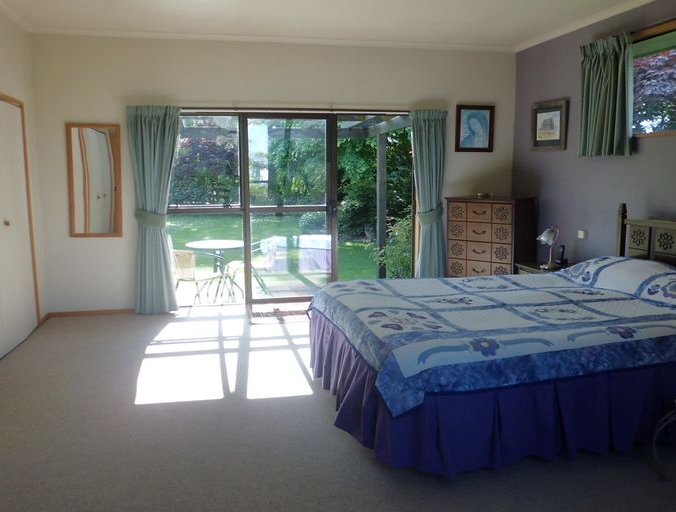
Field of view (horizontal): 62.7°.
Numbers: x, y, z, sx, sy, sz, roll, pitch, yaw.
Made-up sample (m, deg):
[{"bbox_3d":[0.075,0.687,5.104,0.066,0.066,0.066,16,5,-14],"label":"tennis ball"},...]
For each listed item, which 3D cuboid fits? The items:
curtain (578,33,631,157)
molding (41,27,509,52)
[{"bbox_3d":[2.249,-1.342,4.704,0.116,0.979,0.571,-2,8,-12],"label":"curtain"},{"bbox_3d":[-0.423,-2.165,5.560,4.923,0.063,0.068,-2,8,-12],"label":"molding"}]

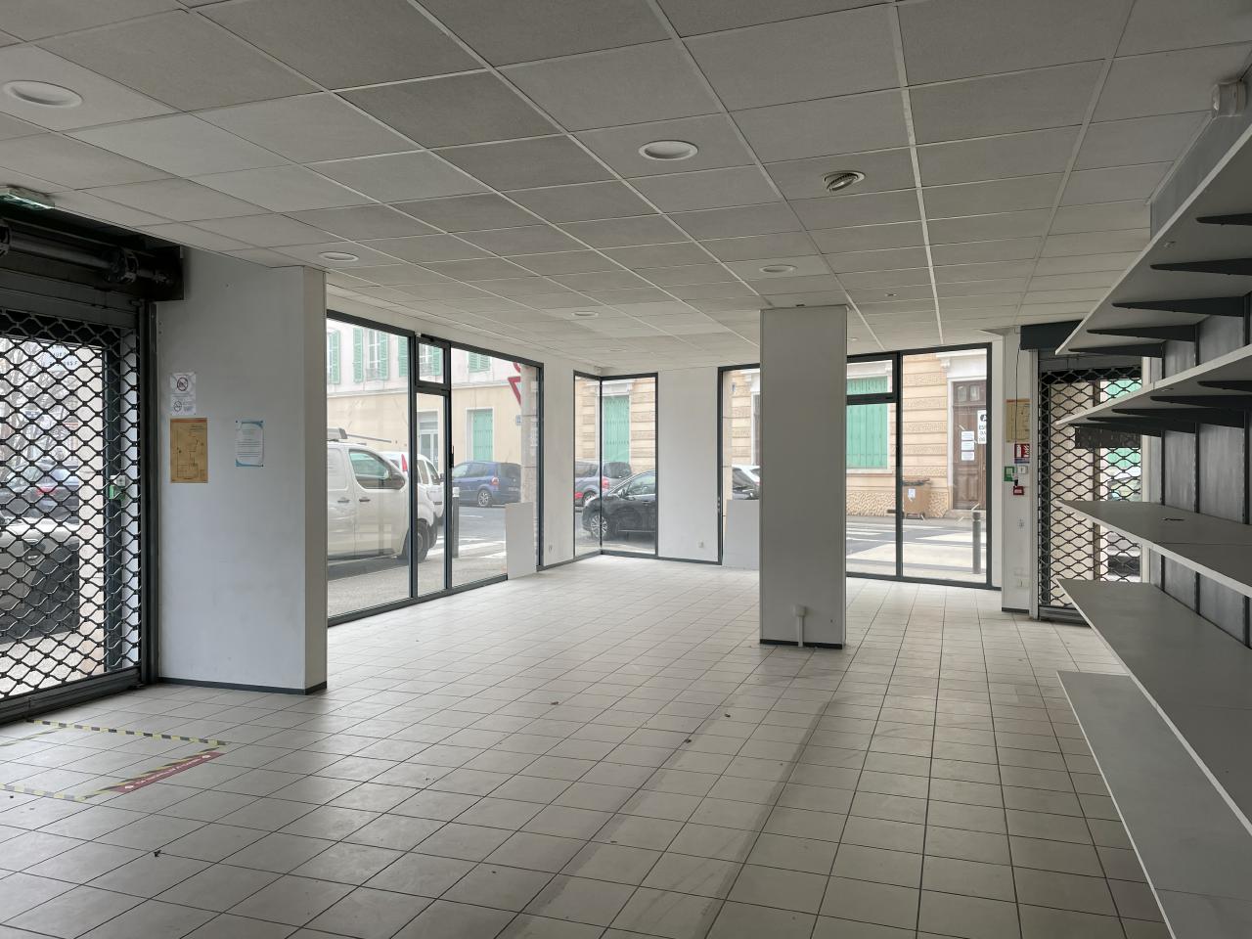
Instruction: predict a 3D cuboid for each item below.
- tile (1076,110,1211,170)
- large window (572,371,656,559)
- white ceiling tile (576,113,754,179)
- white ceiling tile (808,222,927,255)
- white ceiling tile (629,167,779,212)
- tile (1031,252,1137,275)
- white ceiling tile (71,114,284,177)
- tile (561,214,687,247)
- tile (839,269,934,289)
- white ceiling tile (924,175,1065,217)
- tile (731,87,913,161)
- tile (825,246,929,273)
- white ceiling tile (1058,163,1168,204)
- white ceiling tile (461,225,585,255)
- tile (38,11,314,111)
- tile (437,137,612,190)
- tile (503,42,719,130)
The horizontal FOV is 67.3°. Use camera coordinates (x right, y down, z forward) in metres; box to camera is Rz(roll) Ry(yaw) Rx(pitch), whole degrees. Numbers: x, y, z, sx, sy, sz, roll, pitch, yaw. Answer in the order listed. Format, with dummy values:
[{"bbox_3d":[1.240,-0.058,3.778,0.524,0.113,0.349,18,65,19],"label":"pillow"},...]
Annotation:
[{"bbox_3d":[1.970,-1.270,3.656,0.388,0.020,0.588,0,0,19],"label":"tile"},{"bbox_3d":[-0.100,-0.050,14.100,1.150,2.800,1.050,0,0,27],"label":"large window"},{"bbox_3d":[0.167,-1.259,3.658,0.586,0.020,0.588,0,0,19],"label":"white ceiling tile"},{"bbox_3d":[1.333,-1.272,5.155,0.586,0.020,0.588,0,0,19],"label":"white ceiling tile"},{"bbox_3d":[0.369,-1.263,4.226,0.595,0.020,0.595,0,0,20],"label":"white ceiling tile"},{"bbox_3d":[2.865,-1.299,5.883,0.600,0.025,0.600,0,0,19],"label":"tile"},{"bbox_3d":[-1.729,-1.268,3.688,0.600,0.025,0.600,0,0,19],"label":"white ceiling tile"},{"bbox_3d":[0.005,-1.259,4.979,0.595,0.030,0.595,0,0,19],"label":"tile"},{"bbox_3d":[1.733,-1.283,6.283,0.600,0.025,0.600,0,0,19],"label":"tile"},{"bbox_3d":[1.702,-1.272,4.379,0.595,0.030,0.595,0,0,19],"label":"white ceiling tile"},{"bbox_3d":[0.737,-1.252,3.448,0.595,0.030,0.595,0,0,19],"label":"tile"},{"bbox_3d":[1.538,-1.275,5.721,0.595,0.020,0.595,0,0,20],"label":"tile"},{"bbox_3d":[2.171,-1.276,4.222,0.388,0.020,0.588,0,0,19],"label":"white ceiling tile"},{"bbox_3d":[-0.564,-1.267,5.190,0.586,0.020,0.588,0,0,19],"label":"white ceiling tile"},{"bbox_3d":[-1.365,-1.258,2.927,0.586,0.020,0.588,0,0,19],"label":"tile"},{"bbox_3d":[-0.398,-1.260,3.854,0.600,0.025,0.600,0,0,19],"label":"tile"},{"bbox_3d":[-0.033,-1.256,3.093,0.586,0.020,0.588,0,0,19],"label":"tile"}]

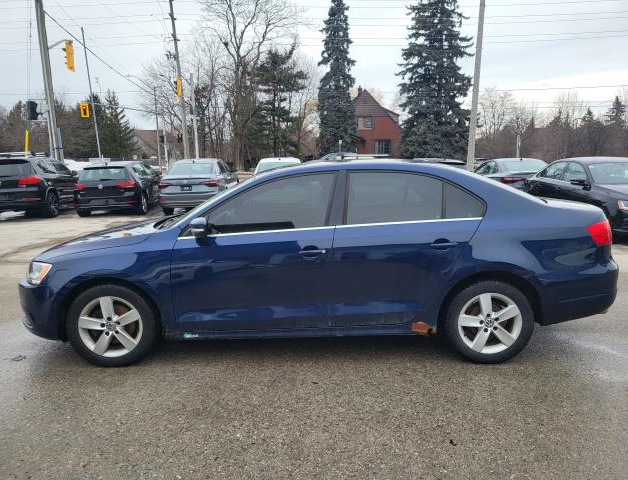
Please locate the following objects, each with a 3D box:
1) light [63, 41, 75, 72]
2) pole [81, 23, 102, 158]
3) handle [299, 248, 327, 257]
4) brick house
[{"bbox_3d":[-9.935,-7.444,19.500,0.420,1.150,0.500,2,12,8],"label":"light"},{"bbox_3d":[-17.683,-11.180,38.527,0.270,11.000,0.270,-4,11,1],"label":"pole"},{"bbox_3d":[-0.010,0.084,3.230,0.185,0.045,0.050,0,12,-1],"label":"handle"},{"bbox_3d":[5.589,-12.062,52.667,7.500,8.400,8.500,0,11,0],"label":"brick house"}]

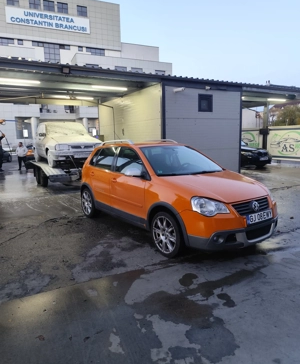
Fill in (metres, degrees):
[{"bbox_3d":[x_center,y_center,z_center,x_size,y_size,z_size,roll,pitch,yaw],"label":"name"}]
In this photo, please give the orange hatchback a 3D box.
[{"bbox_3d":[0.160,0.023,4.700,1.700,1.510,3.920,-7,10,-36],"label":"orange hatchback"}]

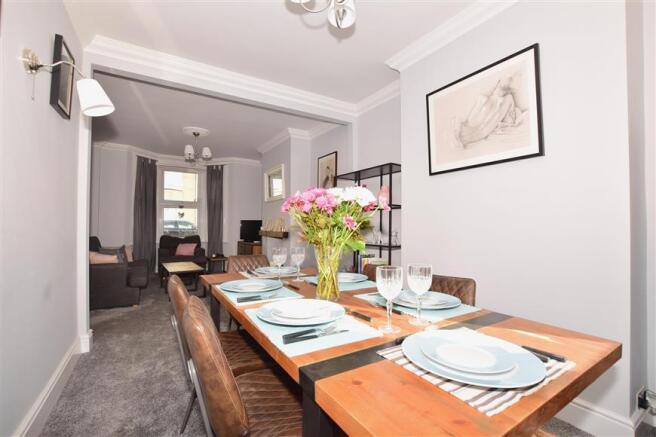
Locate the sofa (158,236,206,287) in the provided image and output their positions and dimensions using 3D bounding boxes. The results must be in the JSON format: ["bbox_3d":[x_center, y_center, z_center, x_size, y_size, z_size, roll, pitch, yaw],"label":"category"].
[{"bbox_3d":[-2.807,0.759,5.287,0.840,0.830,0.850,0,0,-25],"label":"sofa"}]

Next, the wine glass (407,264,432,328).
[{"bbox_3d":[0.316,0.260,0.941,0.085,0.193,0.085,3,-3,-33],"label":"wine glass"}]

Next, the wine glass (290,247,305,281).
[{"bbox_3d":[-0.188,0.281,1.708,0.081,0.198,0.081,0,0,0],"label":"wine glass"}]

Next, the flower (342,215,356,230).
[{"bbox_3d":[0.092,0.017,1.170,0.063,0.068,0.055,1,-3,0],"label":"flower"}]

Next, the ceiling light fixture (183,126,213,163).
[{"bbox_3d":[-2.270,-1.218,4.675,0.470,0.540,0.470,3,-3,-33],"label":"ceiling light fixture"}]

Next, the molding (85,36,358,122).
[{"bbox_3d":[-0.837,-1.477,3.123,2.975,0.200,0.100,0,0,-32],"label":"molding"}]

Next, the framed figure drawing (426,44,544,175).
[{"bbox_3d":[1.097,-0.739,2.039,0.025,0.719,0.811,3,-3,-33],"label":"framed figure drawing"}]

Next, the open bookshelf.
[{"bbox_3d":[0.549,0.293,3.297,0.380,1.710,1.020,0,0,-32],"label":"open bookshelf"}]

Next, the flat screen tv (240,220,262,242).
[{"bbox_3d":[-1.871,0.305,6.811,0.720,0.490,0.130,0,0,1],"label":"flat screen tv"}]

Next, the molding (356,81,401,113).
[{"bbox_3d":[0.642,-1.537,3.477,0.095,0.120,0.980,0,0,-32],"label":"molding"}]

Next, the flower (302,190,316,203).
[{"bbox_3d":[-0.087,-0.103,1.280,0.066,0.056,0.062,0,0,-4],"label":"flower"}]

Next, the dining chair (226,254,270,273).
[{"bbox_3d":[-0.533,0.721,2.011,0.470,0.855,0.570,3,-3,-33],"label":"dining chair"}]

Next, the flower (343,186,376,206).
[{"bbox_3d":[0.148,-0.103,1.280,0.145,0.095,0.130,0,0,7],"label":"flower"}]

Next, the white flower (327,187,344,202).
[{"bbox_3d":[0.034,-0.110,1.250,0.078,0.070,0.078,3,-3,-33],"label":"white flower"}]

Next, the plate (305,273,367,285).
[{"bbox_3d":[0.086,0.364,1.672,0.295,0.026,0.295,0,0,0],"label":"plate"}]

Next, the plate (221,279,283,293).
[{"bbox_3d":[-0.387,0.349,1.404,0.305,0.026,0.305,1,-3,0],"label":"plate"}]

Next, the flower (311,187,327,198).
[{"bbox_3d":[-0.044,-0.120,1.260,0.075,0.058,0.070,1,-3,0],"label":"flower"}]

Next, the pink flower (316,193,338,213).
[{"bbox_3d":[-0.002,-0.072,1.235,0.100,0.085,0.090,0,0,0],"label":"pink flower"}]

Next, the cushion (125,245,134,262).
[{"bbox_3d":[-3.505,0.624,4.800,0.150,0.360,0.400,-13,-16,23],"label":"cushion"}]

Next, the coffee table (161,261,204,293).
[{"bbox_3d":[-2.324,0.964,4.350,0.490,0.410,1.000,0,0,-35],"label":"coffee table"}]

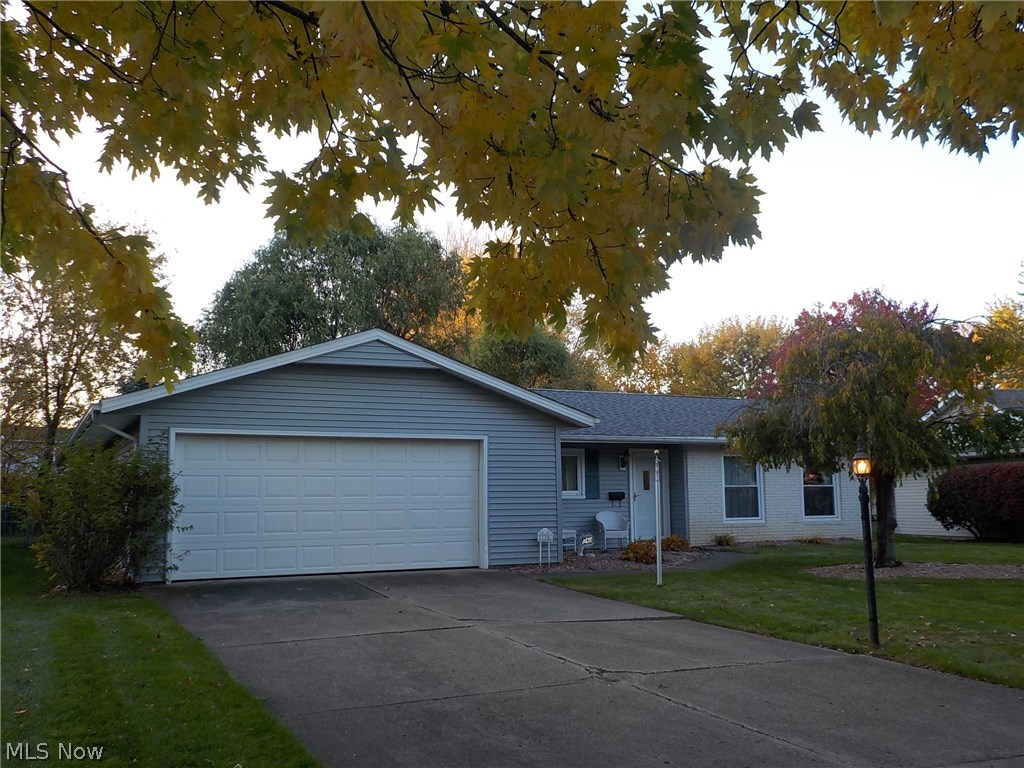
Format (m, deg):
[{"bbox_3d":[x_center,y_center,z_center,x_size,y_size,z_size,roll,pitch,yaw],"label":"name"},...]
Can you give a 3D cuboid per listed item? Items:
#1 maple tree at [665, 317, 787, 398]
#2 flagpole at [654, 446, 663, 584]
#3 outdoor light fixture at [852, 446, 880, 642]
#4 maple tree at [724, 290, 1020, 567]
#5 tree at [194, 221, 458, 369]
[{"bbox_3d":[10.853,1.650,44.695,7.000,10.299,7.000,-3,-8,14],"label":"maple tree"},{"bbox_3d":[2.081,1.916,12.730,0.085,1.922,0.085,-2,-8,9],"label":"flagpole"},{"bbox_3d":[3.415,1.550,8.475,0.185,1.847,0.185,-4,-8,21],"label":"outdoor light fixture"},{"bbox_3d":[6.402,0.733,15.832,5.200,4.918,5.000,-4,-8,22],"label":"maple tree"},{"bbox_3d":[-6.912,-0.361,33.798,10.200,11.823,9.800,1,-8,-12],"label":"tree"}]

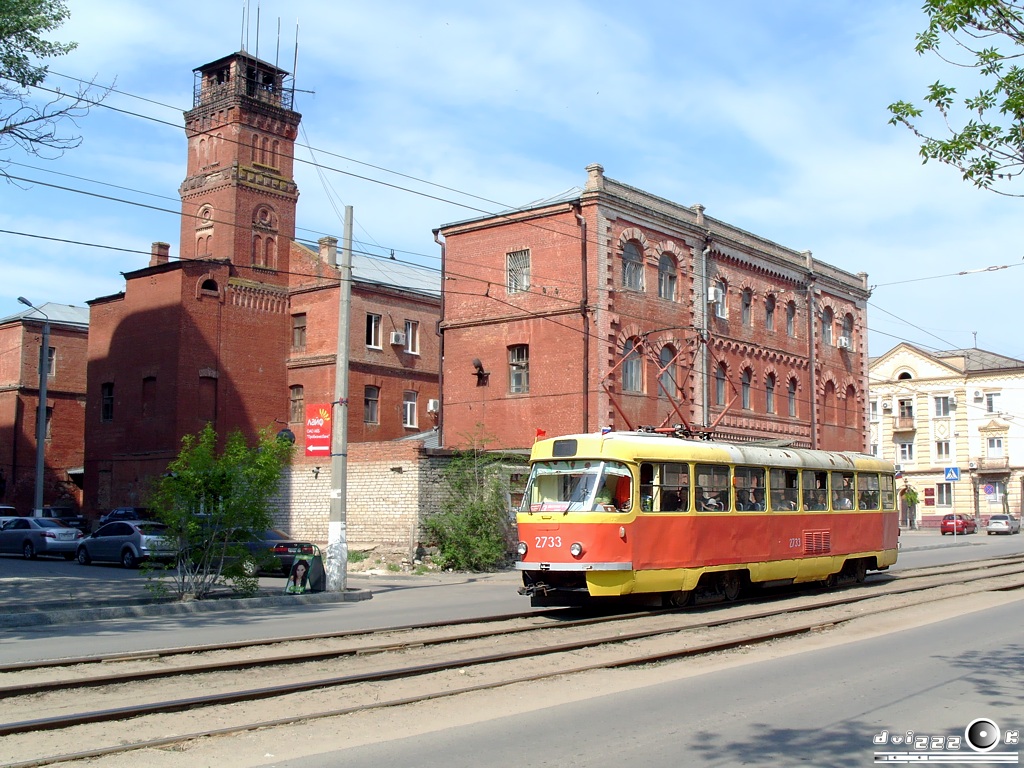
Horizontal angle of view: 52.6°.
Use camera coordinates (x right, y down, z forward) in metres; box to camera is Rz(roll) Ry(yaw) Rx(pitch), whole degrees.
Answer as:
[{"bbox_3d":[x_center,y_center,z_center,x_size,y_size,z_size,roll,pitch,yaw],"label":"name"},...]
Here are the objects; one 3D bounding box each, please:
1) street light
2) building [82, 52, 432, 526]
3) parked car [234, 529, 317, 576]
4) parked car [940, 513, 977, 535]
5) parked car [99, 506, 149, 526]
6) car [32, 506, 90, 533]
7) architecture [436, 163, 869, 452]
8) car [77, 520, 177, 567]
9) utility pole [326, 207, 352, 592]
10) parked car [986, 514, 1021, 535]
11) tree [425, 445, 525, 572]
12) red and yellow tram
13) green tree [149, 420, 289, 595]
[{"bbox_3d":[-19.723,1.638,42.168,1.400,10.013,0.350,5,-7,-35],"label":"street light"},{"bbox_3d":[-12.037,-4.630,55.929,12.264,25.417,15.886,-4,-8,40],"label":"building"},{"bbox_3d":[-7.869,4.857,30.463,4.400,1.400,1.700,-5,-8,37],"label":"parked car"},{"bbox_3d":[30.902,9.677,71.585,1.690,1.480,3.900,-5,-9,39],"label":"parked car"},{"bbox_3d":[-17.000,6.259,46.487,4.100,1.430,1.660,-4,-7,38],"label":"parked car"},{"bbox_3d":[-24.812,7.499,56.489,3.850,1.540,1.650,-5,-8,38],"label":"car"},{"bbox_3d":[7.990,0.510,49.131,8.400,14.200,24.800,-6,-9,41],"label":"architecture"},{"bbox_3d":[-12.721,5.266,34.527,4.340,1.490,1.840,-4,-7,38],"label":"car"},{"bbox_3d":[-3.876,0.262,23.851,0.420,8.902,0.420,-4,-8,40],"label":"utility pole"},{"bbox_3d":[34.451,9.829,72.581,1.690,1.410,4.200,-5,-8,37],"label":"parked car"},{"bbox_3d":[-1.094,3.631,30.200,2.900,3.700,2.700,1,-6,0],"label":"tree"},{"bbox_3d":[5.326,3.060,23.224,2.500,3.150,14.200,-6,-9,41],"label":"red and yellow tram"},{"bbox_3d":[-6.229,2.755,22.200,2.900,3.700,2.700,2,-6,-16],"label":"green tree"}]

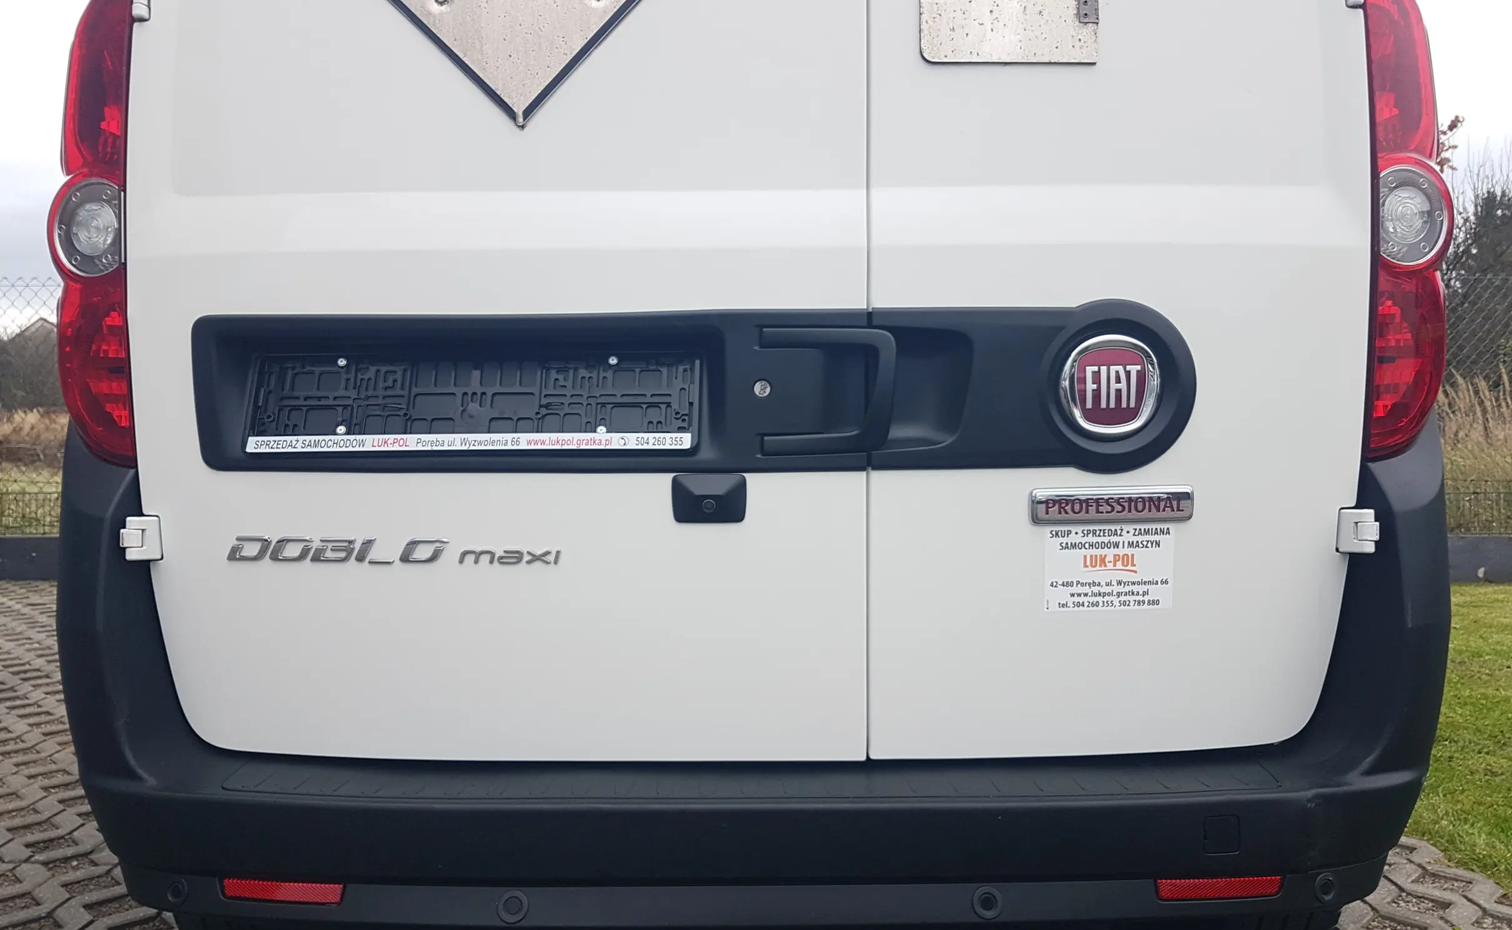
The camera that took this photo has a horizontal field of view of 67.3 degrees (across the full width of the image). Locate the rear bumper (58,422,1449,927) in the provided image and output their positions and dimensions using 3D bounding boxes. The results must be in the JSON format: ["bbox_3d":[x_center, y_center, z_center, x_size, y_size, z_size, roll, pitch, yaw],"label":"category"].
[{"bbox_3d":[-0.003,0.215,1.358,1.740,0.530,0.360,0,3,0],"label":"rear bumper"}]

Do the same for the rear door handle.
[{"bbox_3d":[0.082,-0.084,1.305,0.158,0.144,0.040,0,3,0],"label":"rear door handle"}]

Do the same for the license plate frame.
[{"bbox_3d":[-0.332,-0.072,1.338,0.530,0.125,0.022,0,-16,0],"label":"license plate frame"}]

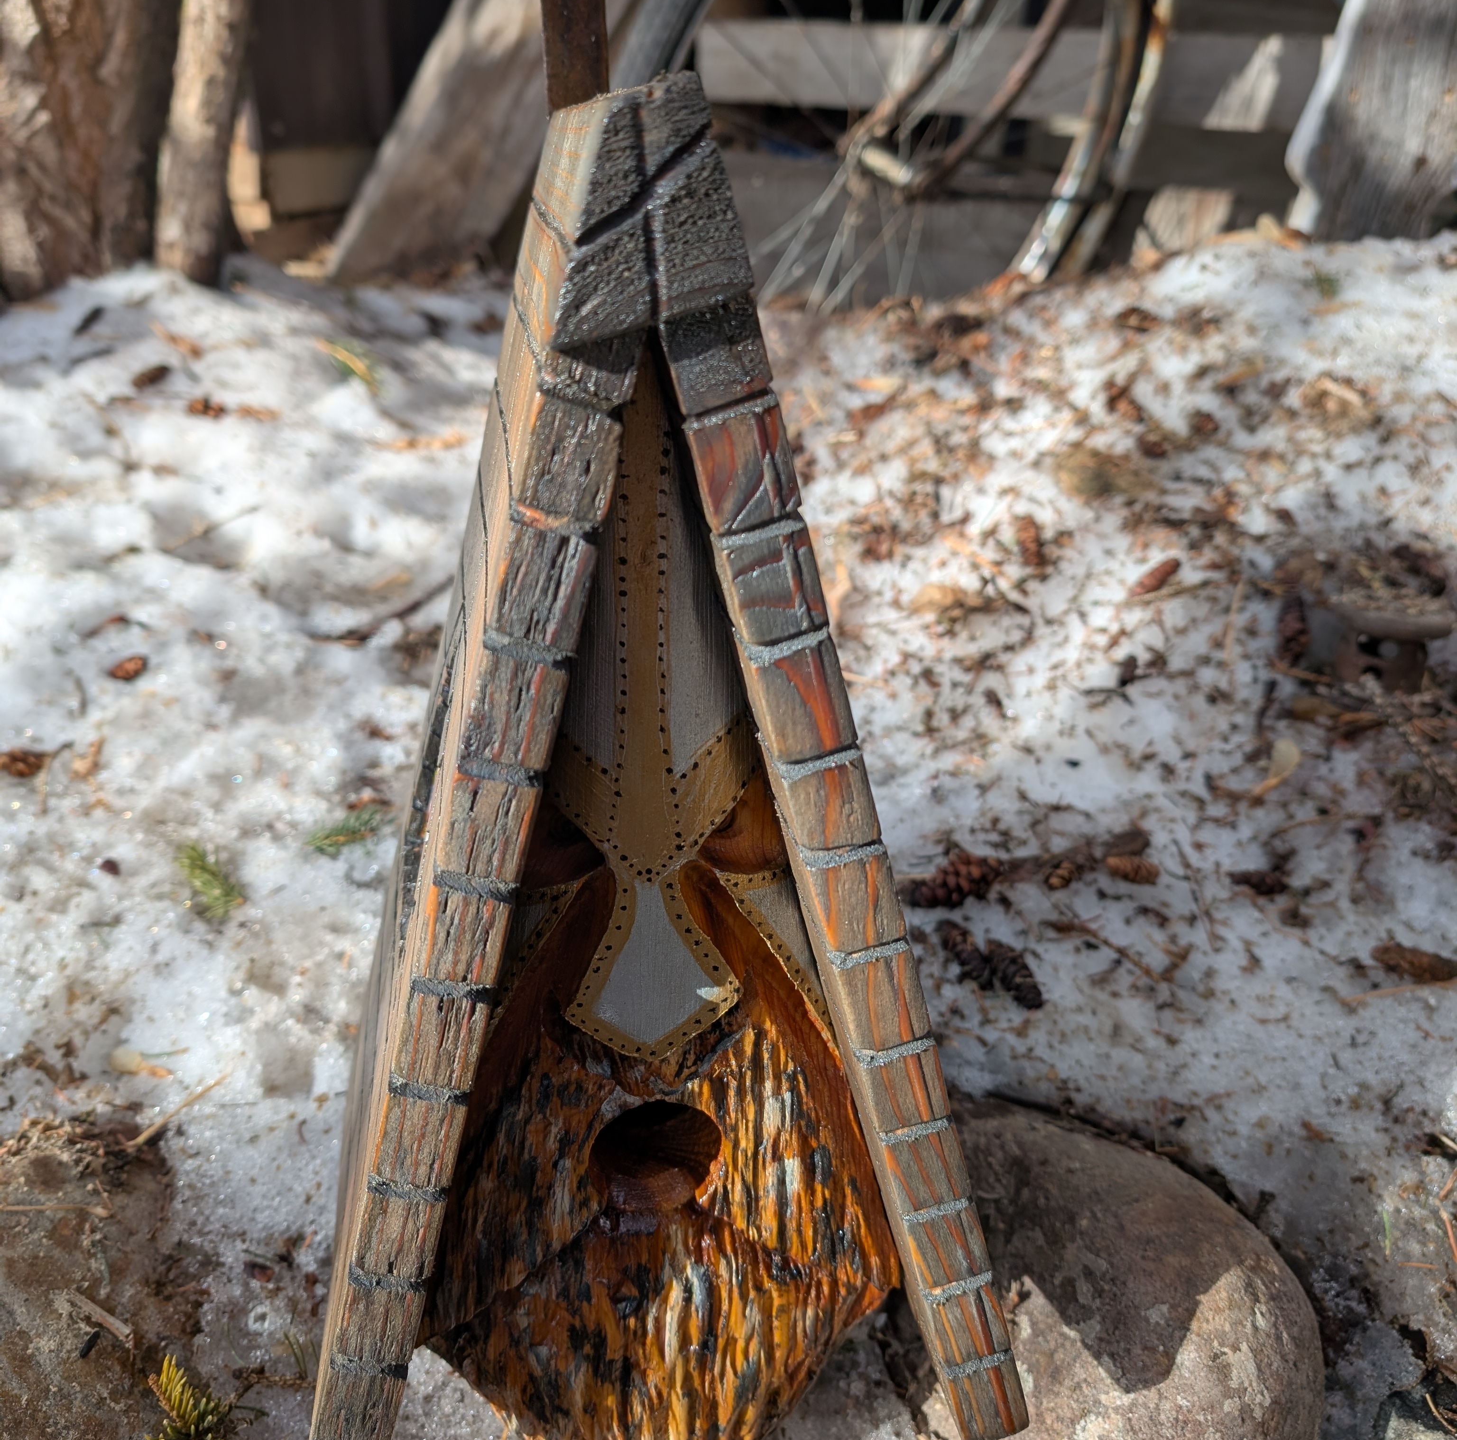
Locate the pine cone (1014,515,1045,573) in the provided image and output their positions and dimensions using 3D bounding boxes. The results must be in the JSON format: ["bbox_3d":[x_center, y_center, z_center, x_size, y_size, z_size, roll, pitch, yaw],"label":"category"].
[{"bbox_3d":[0.187,-0.112,0.840,0.016,0.015,0.055,4,34,5],"label":"pine cone"}]

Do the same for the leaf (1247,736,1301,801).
[{"bbox_3d":[0.238,0.020,0.585,0.017,0.014,0.040,24,38,33],"label":"leaf"}]

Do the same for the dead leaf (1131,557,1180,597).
[{"bbox_3d":[0.258,-0.086,0.810,0.012,0.011,0.045,27,42,33],"label":"dead leaf"}]

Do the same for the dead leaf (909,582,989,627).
[{"bbox_3d":[0.129,-0.067,0.785,0.045,0.016,0.026,10,35,13],"label":"dead leaf"}]

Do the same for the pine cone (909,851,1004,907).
[{"bbox_3d":[0.086,0.060,0.510,0.040,0.019,0.021,-11,33,-19],"label":"pine cone"}]

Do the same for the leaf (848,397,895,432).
[{"bbox_3d":[0.104,-0.221,0.970,0.022,0.014,0.042,24,38,33],"label":"leaf"}]

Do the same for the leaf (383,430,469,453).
[{"bbox_3d":[-0.210,-0.194,0.935,0.058,0.010,0.018,-4,31,-7],"label":"leaf"}]

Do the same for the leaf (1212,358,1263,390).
[{"bbox_3d":[0.390,-0.266,1.030,0.042,0.012,0.013,-23,38,-34],"label":"leaf"}]

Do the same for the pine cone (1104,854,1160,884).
[{"bbox_3d":[0.185,0.068,0.615,0.025,0.009,0.010,19,35,27],"label":"pine cone"}]

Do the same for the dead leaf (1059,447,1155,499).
[{"bbox_3d":[0.246,-0.163,0.885,0.057,0.020,0.048,0,31,0],"label":"dead leaf"}]

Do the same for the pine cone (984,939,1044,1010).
[{"bbox_3d":[0.120,0.106,0.565,0.013,0.013,0.038,-10,33,-17],"label":"pine cone"}]

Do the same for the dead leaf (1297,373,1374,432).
[{"bbox_3d":[0.444,-0.233,0.985,0.048,0.030,0.042,11,32,17],"label":"dead leaf"}]

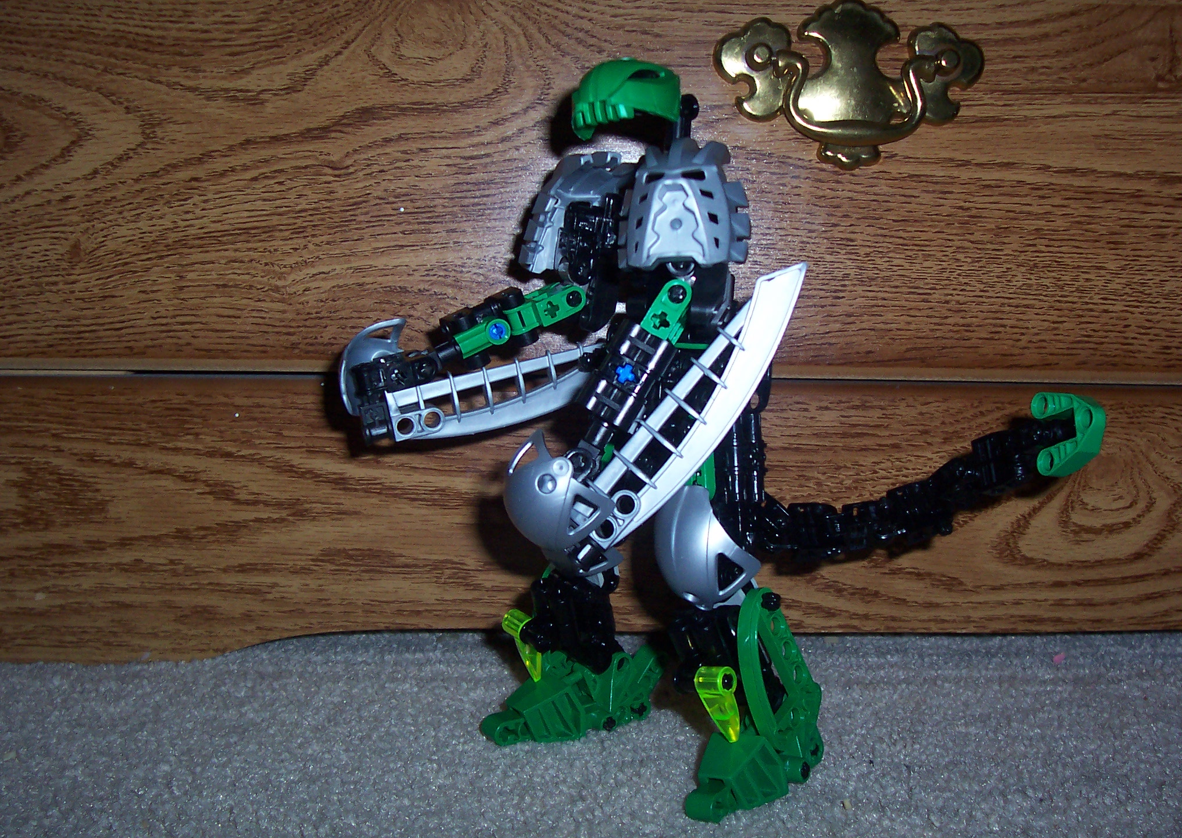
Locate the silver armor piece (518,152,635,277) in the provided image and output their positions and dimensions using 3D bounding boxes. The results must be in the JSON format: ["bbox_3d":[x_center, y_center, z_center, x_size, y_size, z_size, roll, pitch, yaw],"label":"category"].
[{"bbox_3d":[-0.004,-0.061,0.379,0.022,0.034,0.035,8,10,43],"label":"silver armor piece"}]

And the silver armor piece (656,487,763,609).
[{"bbox_3d":[0.031,0.034,0.338,0.025,0.031,0.027,-16,17,-37],"label":"silver armor piece"}]

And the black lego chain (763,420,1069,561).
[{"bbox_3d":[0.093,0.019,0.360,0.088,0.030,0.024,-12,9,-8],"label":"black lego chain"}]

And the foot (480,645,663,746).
[{"bbox_3d":[-0.006,0.080,0.371,0.049,0.023,0.024,-3,8,-26],"label":"foot"}]

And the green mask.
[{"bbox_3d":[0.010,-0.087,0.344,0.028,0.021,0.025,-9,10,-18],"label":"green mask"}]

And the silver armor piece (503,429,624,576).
[{"bbox_3d":[-0.008,0.020,0.324,0.028,0.032,0.025,4,20,24],"label":"silver armor piece"}]

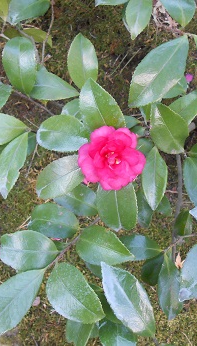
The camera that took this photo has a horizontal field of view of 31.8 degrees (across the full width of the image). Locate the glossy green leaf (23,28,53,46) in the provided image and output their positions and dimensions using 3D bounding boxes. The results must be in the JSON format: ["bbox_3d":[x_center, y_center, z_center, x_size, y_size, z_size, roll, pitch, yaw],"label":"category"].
[{"bbox_3d":[-0.083,-0.183,0.465,0.046,0.010,0.022,32,62,0],"label":"glossy green leaf"}]

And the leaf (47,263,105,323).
[{"bbox_3d":[-0.026,0.136,0.393,0.050,0.012,0.086,-38,93,-7],"label":"leaf"}]

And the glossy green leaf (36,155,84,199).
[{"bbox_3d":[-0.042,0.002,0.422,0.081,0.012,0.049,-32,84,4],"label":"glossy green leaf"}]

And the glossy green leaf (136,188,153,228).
[{"bbox_3d":[0.059,0.042,0.463,0.032,0.071,0.012,-20,23,-32],"label":"glossy green leaf"}]

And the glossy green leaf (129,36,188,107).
[{"bbox_3d":[0.062,-0.104,0.360,0.042,0.012,0.091,40,96,8],"label":"glossy green leaf"}]

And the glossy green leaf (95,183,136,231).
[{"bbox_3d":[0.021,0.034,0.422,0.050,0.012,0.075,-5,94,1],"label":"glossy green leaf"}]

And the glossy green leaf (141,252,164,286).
[{"bbox_3d":[0.067,0.117,0.420,0.028,0.010,0.047,26,103,15],"label":"glossy green leaf"}]

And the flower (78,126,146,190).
[{"bbox_3d":[0.015,-0.015,0.370,0.071,0.036,0.068,0,84,0],"label":"flower"}]

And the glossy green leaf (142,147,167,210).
[{"bbox_3d":[0.061,0.006,0.380,0.028,0.012,0.070,0,98,6],"label":"glossy green leaf"}]

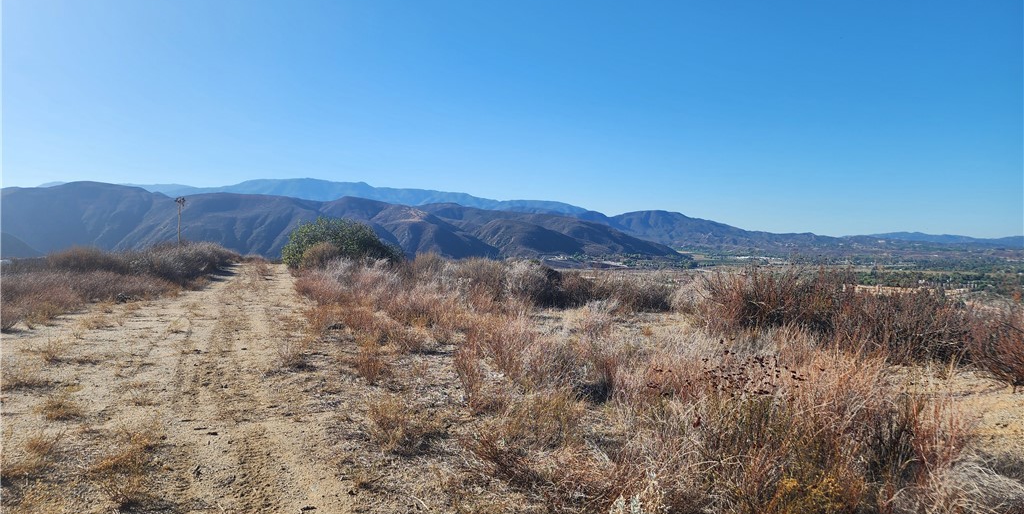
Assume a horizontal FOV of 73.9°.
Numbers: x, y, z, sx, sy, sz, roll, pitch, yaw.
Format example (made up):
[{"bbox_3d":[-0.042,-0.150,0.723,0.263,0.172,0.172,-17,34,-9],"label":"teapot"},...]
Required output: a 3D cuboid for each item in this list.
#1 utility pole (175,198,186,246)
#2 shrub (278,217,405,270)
[{"bbox_3d":[-34.156,-2.373,70.124,1.150,7.500,0.700,-1,2,-26],"label":"utility pole"},{"bbox_3d":[-7.894,-0.579,31.500,5.400,2.450,4.300,0,2,-14],"label":"shrub"}]

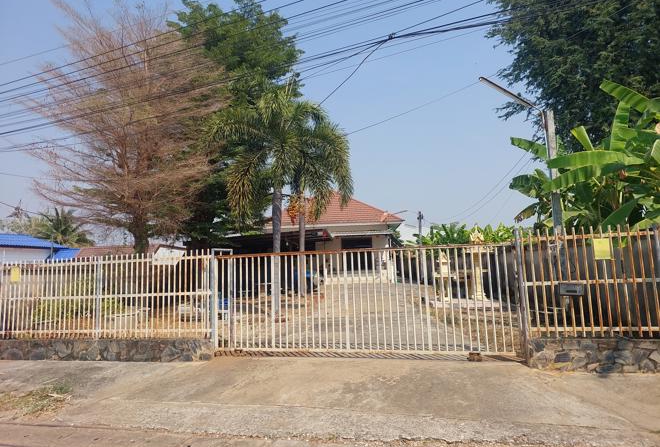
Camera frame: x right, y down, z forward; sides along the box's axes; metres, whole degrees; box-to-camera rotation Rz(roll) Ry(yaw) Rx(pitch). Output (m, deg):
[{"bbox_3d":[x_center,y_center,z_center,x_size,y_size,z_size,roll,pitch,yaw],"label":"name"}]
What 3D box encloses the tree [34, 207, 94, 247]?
[{"bbox_3d":[-23.006,2.695,37.993,5.300,8.260,5.200,2,-9,-31],"label":"tree"}]

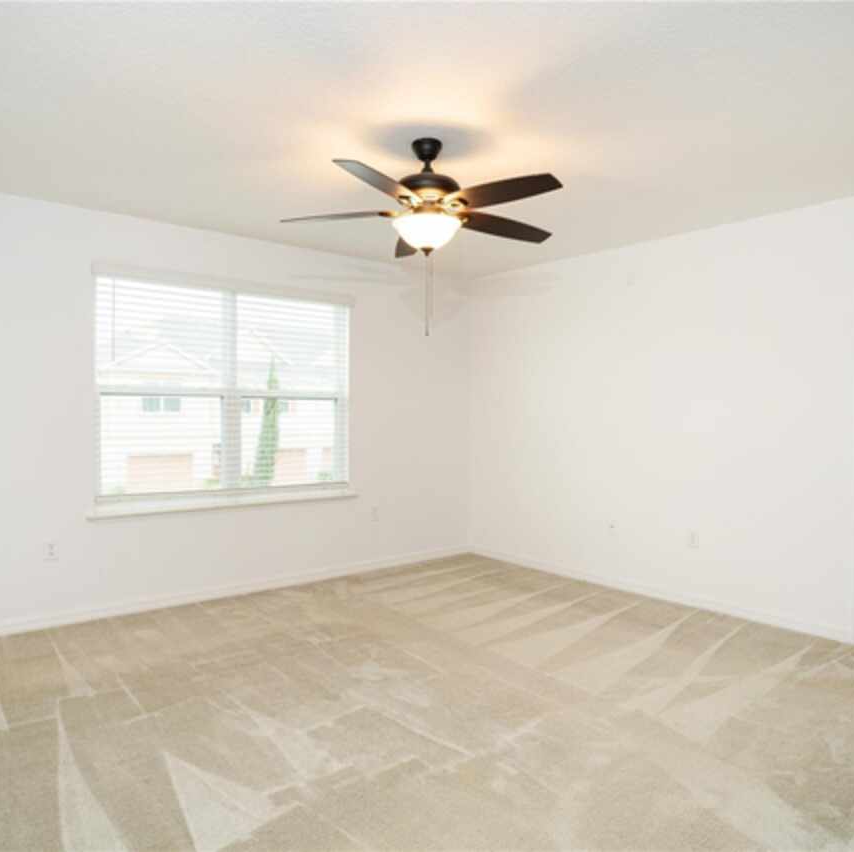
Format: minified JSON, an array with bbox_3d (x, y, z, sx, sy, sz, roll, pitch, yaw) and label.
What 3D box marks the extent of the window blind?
[{"bbox_3d":[-1.297,-0.237,4.131,1.720,1.400,0.100,-1,1,-38],"label":"window blind"}]

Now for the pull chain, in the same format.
[{"bbox_3d":[0.004,-0.575,2.650,0.025,0.370,0.020,0,1,0],"label":"pull chain"}]

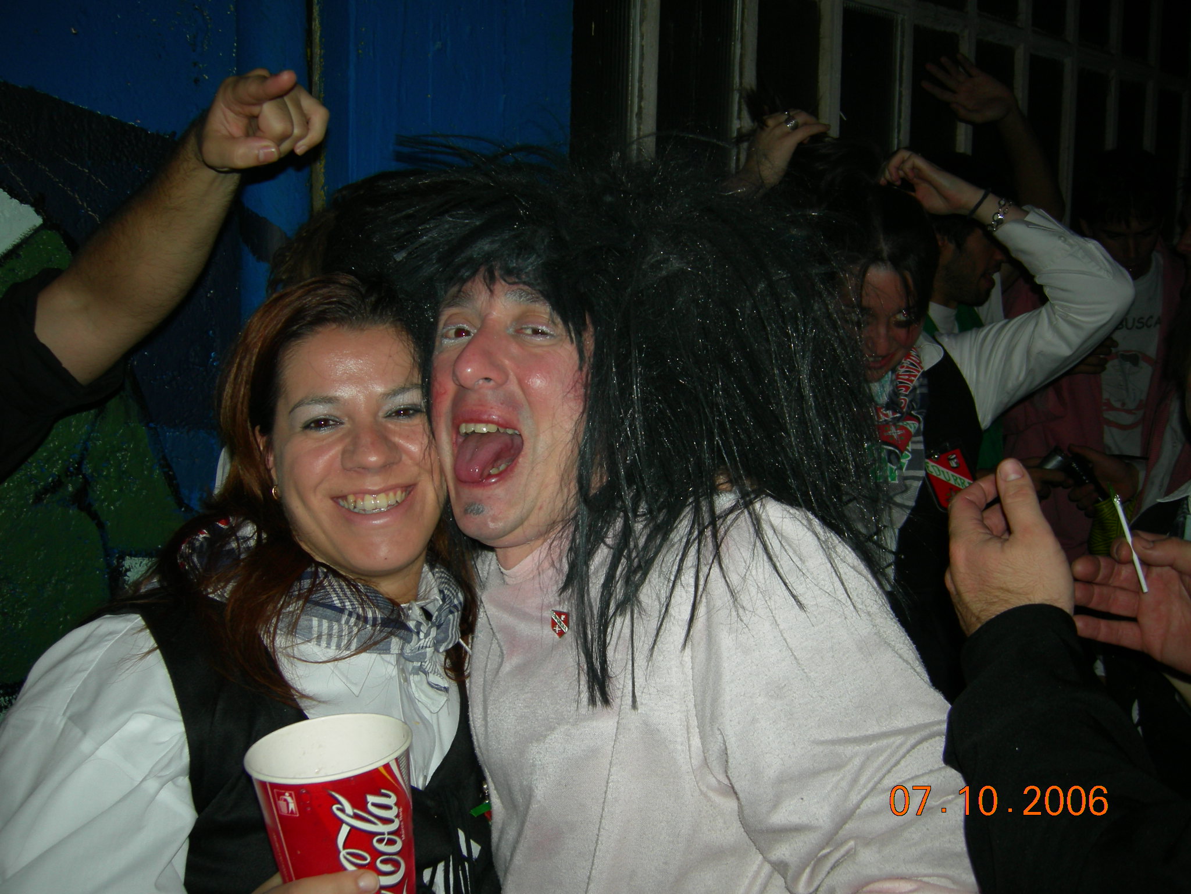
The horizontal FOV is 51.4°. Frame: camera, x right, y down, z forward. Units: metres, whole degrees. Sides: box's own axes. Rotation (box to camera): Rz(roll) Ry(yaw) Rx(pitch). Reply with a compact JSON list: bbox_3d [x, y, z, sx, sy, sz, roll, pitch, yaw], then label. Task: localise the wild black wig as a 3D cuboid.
[{"bbox_3d":[0.018,-0.032,0.980,0.430,0.420,0.320,3,7,21],"label":"wild black wig"}]

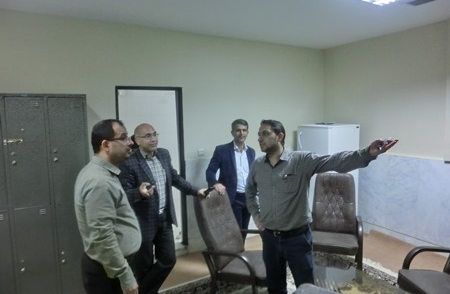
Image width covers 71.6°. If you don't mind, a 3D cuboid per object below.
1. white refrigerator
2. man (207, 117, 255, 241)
[{"bbox_3d":[1.524,0.480,4.654,0.650,1.590,0.600,-4,7,-30],"label":"white refrigerator"},{"bbox_3d":[0.075,0.583,3.250,0.560,1.720,0.420,-3,6,-20],"label":"man"}]

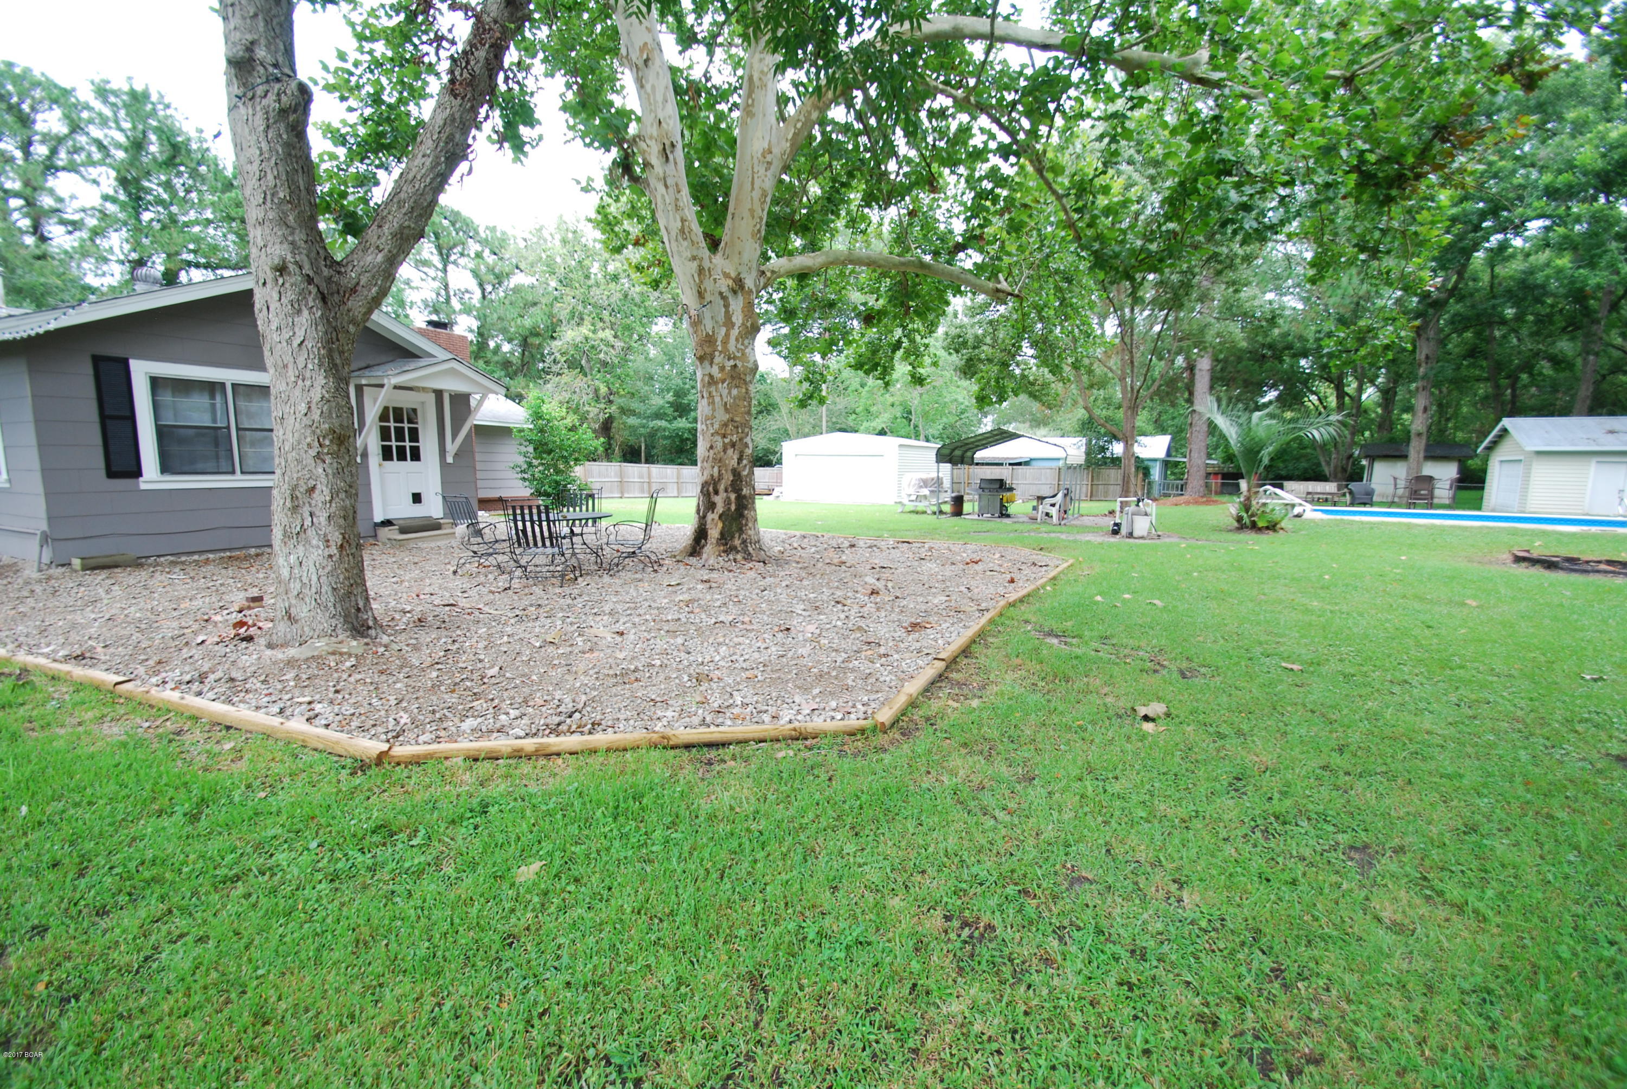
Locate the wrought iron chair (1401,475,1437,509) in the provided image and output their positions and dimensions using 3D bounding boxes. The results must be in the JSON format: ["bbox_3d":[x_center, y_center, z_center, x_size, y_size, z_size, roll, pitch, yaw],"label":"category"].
[{"bbox_3d":[17.980,-1.550,20.086,0.610,0.983,0.660,6,9,41],"label":"wrought iron chair"}]

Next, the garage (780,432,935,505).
[{"bbox_3d":[2.885,-3.840,33.847,6.076,3.200,7.054,4,8,31],"label":"garage"}]

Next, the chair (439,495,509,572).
[{"bbox_3d":[-4.281,-0.148,8.752,0.710,0.970,0.570,0,7,5],"label":"chair"}]

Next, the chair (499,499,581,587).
[{"bbox_3d":[-3.110,-0.028,7.710,0.590,0.970,0.700,0,7,-2],"label":"chair"}]

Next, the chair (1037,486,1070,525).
[{"bbox_3d":[6.247,-0.994,17.623,0.630,0.890,0.580,5,9,38],"label":"chair"}]

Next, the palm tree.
[{"bbox_3d":[10.466,-1.830,15.467,2.750,2.890,2.750,4,8,34],"label":"palm tree"}]

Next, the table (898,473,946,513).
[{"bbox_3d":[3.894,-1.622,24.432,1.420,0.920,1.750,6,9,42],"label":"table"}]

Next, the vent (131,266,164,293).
[{"bbox_3d":[-10.750,-4.211,10.973,0.380,0.550,0.380,4,8,29],"label":"vent"}]

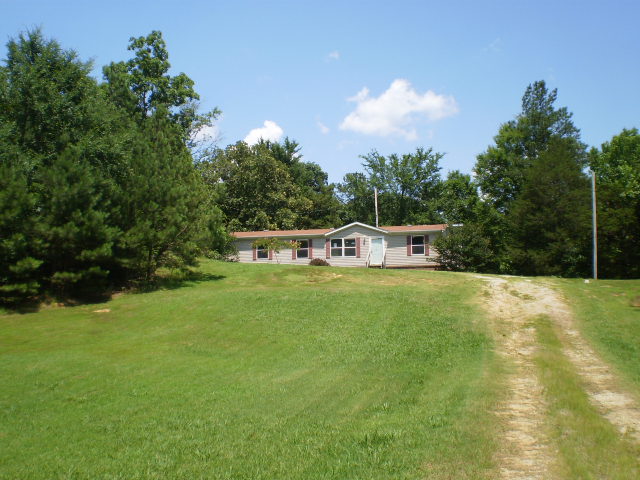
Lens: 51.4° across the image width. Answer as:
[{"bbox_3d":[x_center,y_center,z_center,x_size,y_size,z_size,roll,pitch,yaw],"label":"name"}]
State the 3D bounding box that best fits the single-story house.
[{"bbox_3d":[1.600,0.770,55.400,17.600,3.700,8.200,-2,-3,13],"label":"single-story house"}]

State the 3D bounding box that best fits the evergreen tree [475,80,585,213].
[{"bbox_3d":[17.710,-5.343,56.000,8.500,16.200,8.000,-1,-3,0],"label":"evergreen tree"}]

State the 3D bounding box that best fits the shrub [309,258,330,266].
[{"bbox_3d":[0.000,1.733,50.800,1.600,0.650,1.400,-1,-3,0],"label":"shrub"}]

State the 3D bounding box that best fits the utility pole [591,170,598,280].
[{"bbox_3d":[17.734,-0.937,43.000,0.200,7.000,0.200,-1,-3,0],"label":"utility pole"}]

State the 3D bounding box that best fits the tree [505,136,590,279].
[{"bbox_3d":[16.822,-2.466,49.000,6.200,10.200,6.000,-1,-3,0],"label":"tree"}]

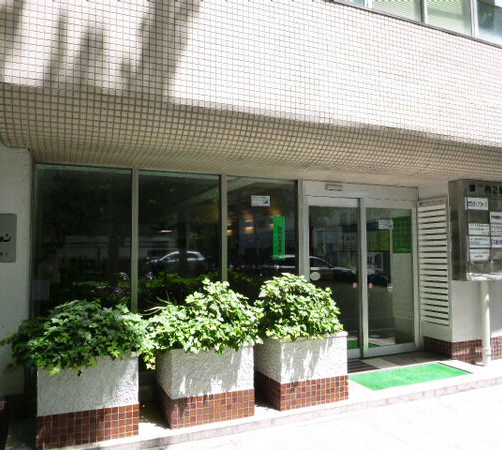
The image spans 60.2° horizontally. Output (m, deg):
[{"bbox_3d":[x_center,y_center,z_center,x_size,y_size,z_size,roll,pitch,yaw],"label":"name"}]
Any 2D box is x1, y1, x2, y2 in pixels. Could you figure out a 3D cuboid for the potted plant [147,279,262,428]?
[{"bbox_3d":[-0.462,1.055,3.873,0.870,1.156,0.816,1,-4,-24],"label":"potted plant"}]

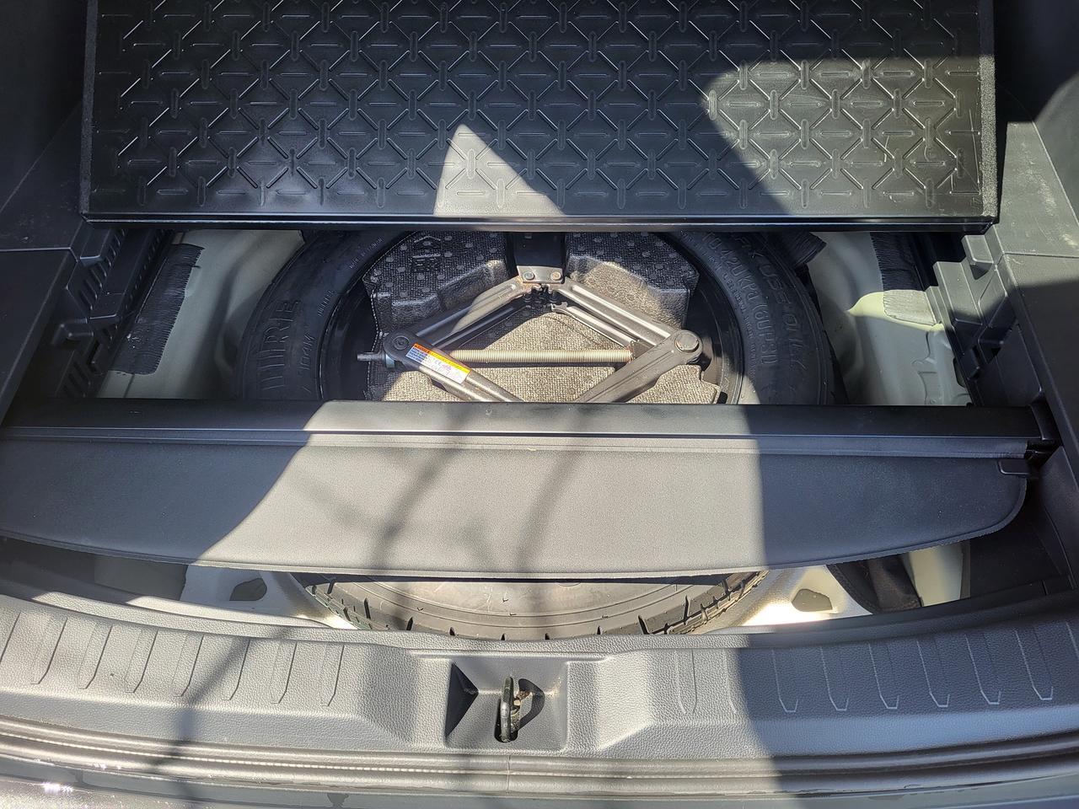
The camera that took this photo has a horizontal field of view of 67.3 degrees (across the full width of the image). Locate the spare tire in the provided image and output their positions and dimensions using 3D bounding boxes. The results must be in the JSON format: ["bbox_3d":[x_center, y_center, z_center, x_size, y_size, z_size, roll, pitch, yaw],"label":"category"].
[{"bbox_3d":[-0.009,-0.033,0.960,0.690,0.165,0.690,0,55,2],"label":"spare tire"}]

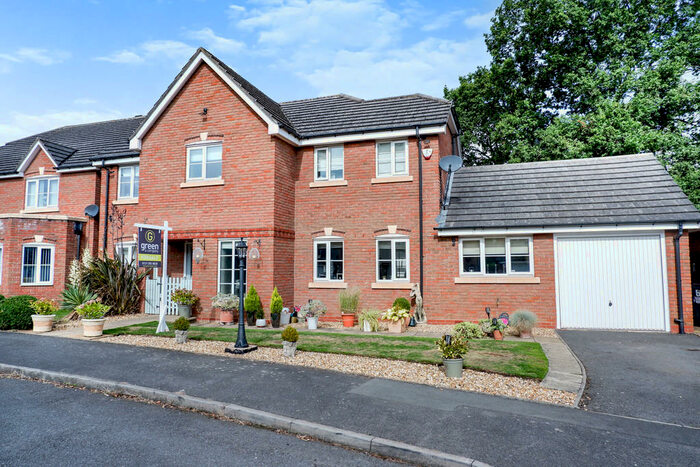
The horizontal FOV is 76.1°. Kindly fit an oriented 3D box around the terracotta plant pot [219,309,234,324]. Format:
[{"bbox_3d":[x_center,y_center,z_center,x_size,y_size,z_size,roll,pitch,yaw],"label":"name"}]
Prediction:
[{"bbox_3d":[-3.109,2.107,11.316,0.340,0.340,0.340,0,-5,0],"label":"terracotta plant pot"}]

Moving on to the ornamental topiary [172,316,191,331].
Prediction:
[{"bbox_3d":[-3.220,1.742,8.589,0.299,0.275,0.299,-2,-5,16],"label":"ornamental topiary"}]

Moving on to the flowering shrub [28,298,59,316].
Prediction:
[{"bbox_3d":[-6.503,1.579,9.506,0.550,0.370,0.520,-2,-5,17],"label":"flowering shrub"}]

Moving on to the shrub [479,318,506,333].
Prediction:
[{"bbox_3d":[2.860,1.840,8.944,0.500,0.300,0.420,-2,-5,17],"label":"shrub"}]

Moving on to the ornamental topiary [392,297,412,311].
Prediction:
[{"bbox_3d":[1.223,1.705,10.517,0.400,0.370,0.400,-2,-5,17],"label":"ornamental topiary"}]

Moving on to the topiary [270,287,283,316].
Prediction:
[{"bbox_3d":[-1.711,1.587,10.473,0.290,0.660,0.290,0,-5,0],"label":"topiary"}]

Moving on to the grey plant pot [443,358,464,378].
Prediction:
[{"bbox_3d":[1.387,1.791,5.967,0.267,0.220,0.267,-2,-5,16],"label":"grey plant pot"}]

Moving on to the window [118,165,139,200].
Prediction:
[{"bbox_3d":[-7.187,-1.696,14.794,1.148,1.138,0.100,-2,-5,16],"label":"window"}]

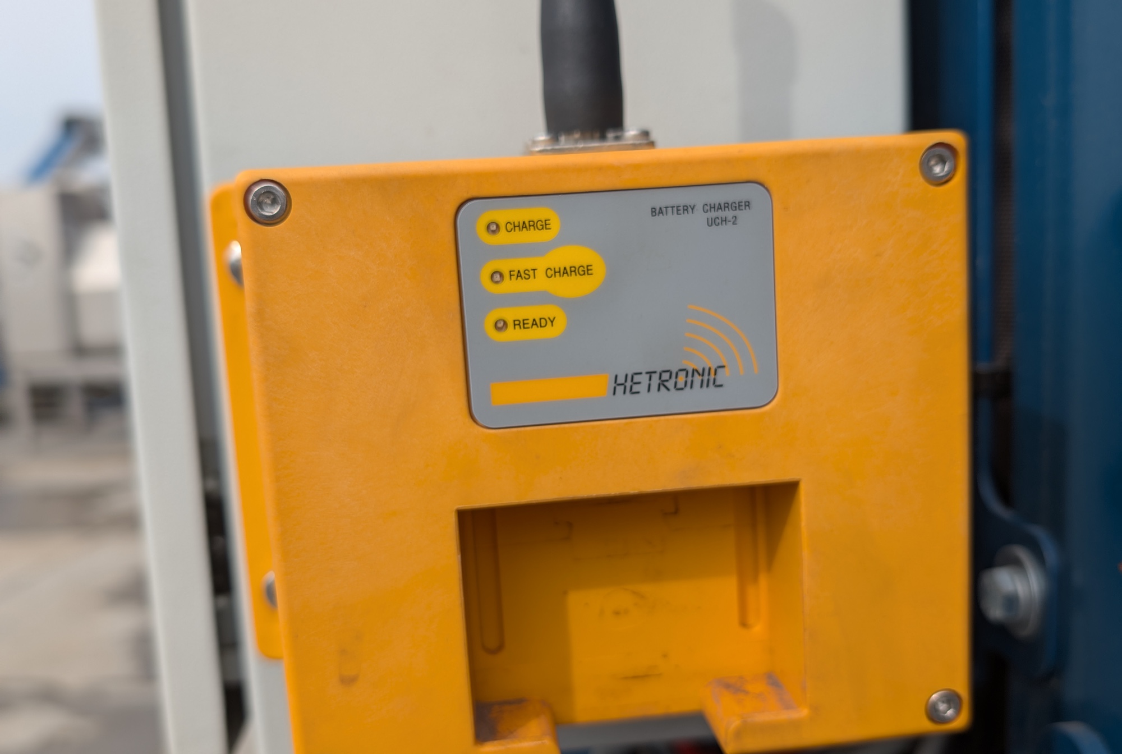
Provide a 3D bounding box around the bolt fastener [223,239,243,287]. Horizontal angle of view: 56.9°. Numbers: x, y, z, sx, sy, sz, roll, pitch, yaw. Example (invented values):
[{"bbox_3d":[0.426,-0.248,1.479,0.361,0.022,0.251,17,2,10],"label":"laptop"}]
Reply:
[{"bbox_3d":[-0.088,-0.032,0.288,0.013,0.013,0.005,-4,8,-5],"label":"bolt fastener"}]

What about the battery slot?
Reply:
[{"bbox_3d":[0.016,0.051,0.242,0.076,0.055,0.022,-4,8,-5],"label":"battery slot"}]

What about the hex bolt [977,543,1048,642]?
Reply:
[{"bbox_3d":[0.148,0.072,0.342,0.012,0.030,0.030,-4,8,-5],"label":"hex bolt"}]

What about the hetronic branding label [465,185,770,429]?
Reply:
[{"bbox_3d":[0.013,-0.015,0.222,0.067,0.049,0.001,-4,8,-5],"label":"hetronic branding label"}]

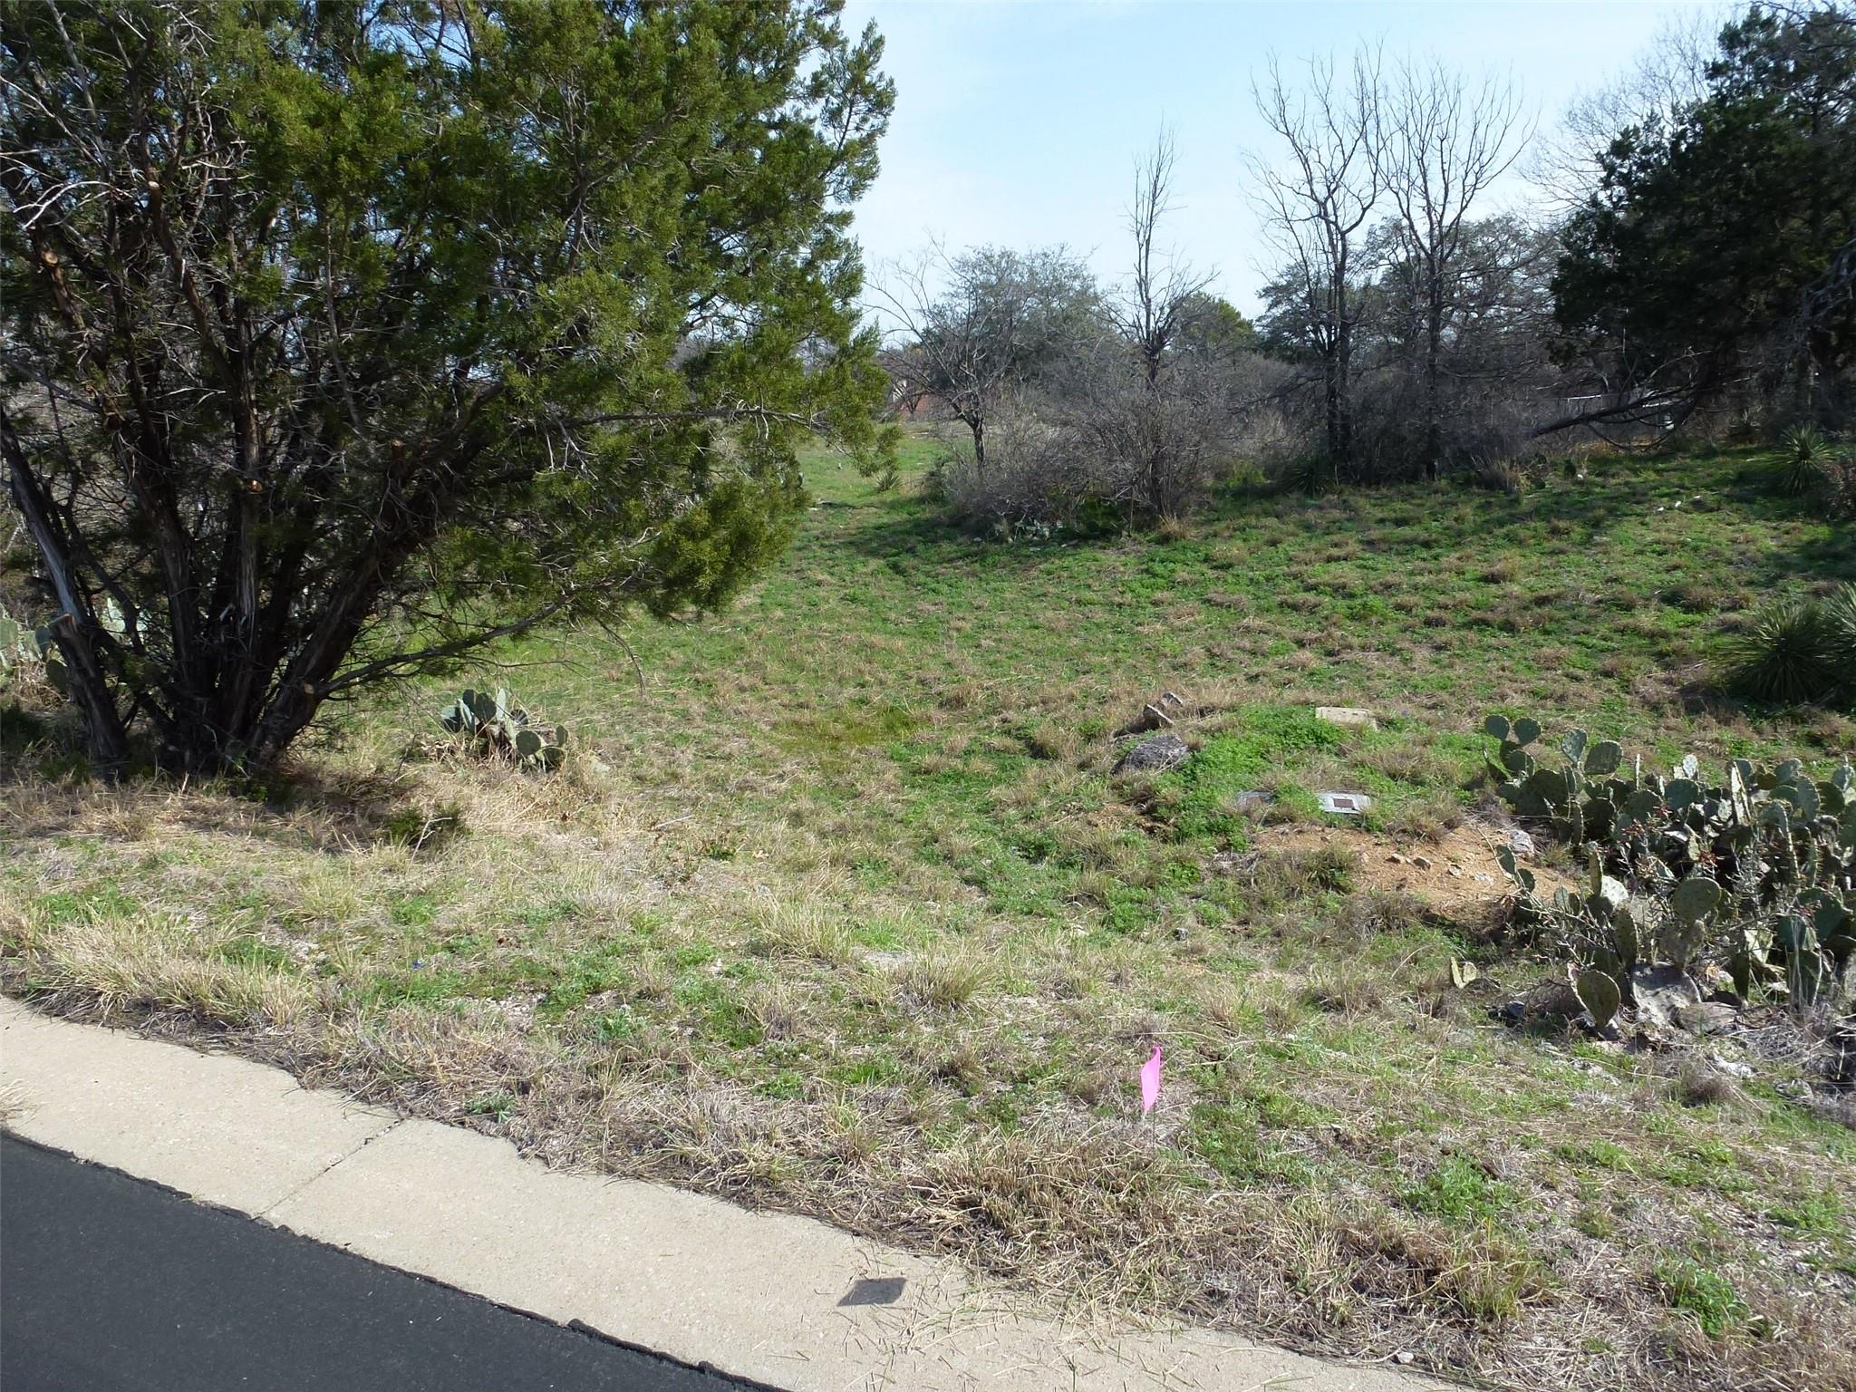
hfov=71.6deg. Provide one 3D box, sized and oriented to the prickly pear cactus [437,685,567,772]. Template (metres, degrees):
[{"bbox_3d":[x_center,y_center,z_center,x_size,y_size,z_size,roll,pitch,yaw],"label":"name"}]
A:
[{"bbox_3d":[-2.283,0.180,6.903,0.700,0.411,0.560,0,12,0],"label":"prickly pear cactus"}]

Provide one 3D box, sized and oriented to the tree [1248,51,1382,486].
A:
[{"bbox_3d":[6.883,-7.558,22.907,2.398,7.357,2.158,0,12,0],"label":"tree"}]

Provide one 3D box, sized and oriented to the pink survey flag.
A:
[{"bbox_3d":[0.474,0.821,2.743,0.049,0.170,0.025,0,12,0],"label":"pink survey flag"}]

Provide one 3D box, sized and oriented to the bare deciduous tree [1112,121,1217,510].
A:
[{"bbox_3d":[3.469,-5.342,18.789,1.586,5.421,1.586,0,12,0],"label":"bare deciduous tree"}]

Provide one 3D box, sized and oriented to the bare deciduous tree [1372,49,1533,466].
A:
[{"bbox_3d":[9.413,-7.626,23.199,2.820,7.130,2.538,0,12,0],"label":"bare deciduous tree"}]

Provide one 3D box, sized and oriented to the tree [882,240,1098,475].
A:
[{"bbox_3d":[1.162,-6.581,25.172,4.395,4.337,4.395,0,12,0],"label":"tree"}]

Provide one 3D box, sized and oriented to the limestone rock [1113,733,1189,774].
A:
[{"bbox_3d":[1.171,0.298,6.724,0.394,0.169,0.315,0,12,0],"label":"limestone rock"}]

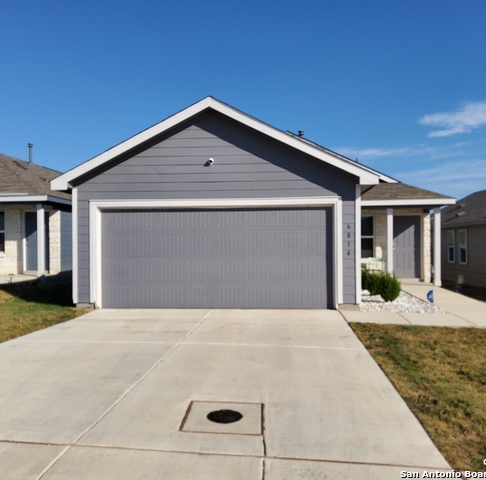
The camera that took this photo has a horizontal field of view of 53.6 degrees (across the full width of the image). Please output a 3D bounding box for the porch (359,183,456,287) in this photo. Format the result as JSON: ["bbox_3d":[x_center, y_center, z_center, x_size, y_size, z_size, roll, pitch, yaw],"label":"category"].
[{"bbox_3d":[4.649,-0.224,14.834,3.250,3.200,1.750,0,0,5],"label":"porch"}]

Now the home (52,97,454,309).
[{"bbox_3d":[1.594,-1.035,17.226,9.700,4.950,15.700,0,0,5],"label":"home"}]

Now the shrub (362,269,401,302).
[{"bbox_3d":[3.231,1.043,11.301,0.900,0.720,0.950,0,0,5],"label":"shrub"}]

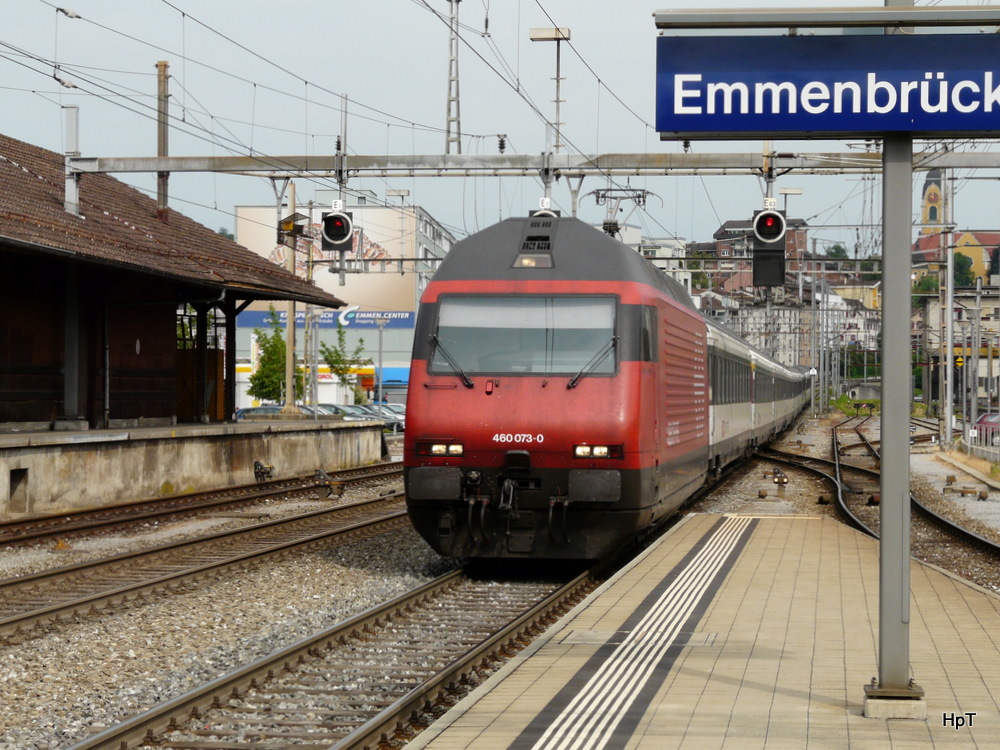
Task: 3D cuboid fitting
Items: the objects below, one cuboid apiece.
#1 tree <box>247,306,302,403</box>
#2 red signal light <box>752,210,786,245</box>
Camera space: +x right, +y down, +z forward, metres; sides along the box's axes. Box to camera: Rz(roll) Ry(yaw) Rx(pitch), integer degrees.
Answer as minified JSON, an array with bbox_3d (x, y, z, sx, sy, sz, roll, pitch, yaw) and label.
[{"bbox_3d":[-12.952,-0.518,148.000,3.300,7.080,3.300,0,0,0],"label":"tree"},{"bbox_3d":[5.744,-3.137,54.800,0.710,0.730,0.400,0,0,7],"label":"red signal light"}]

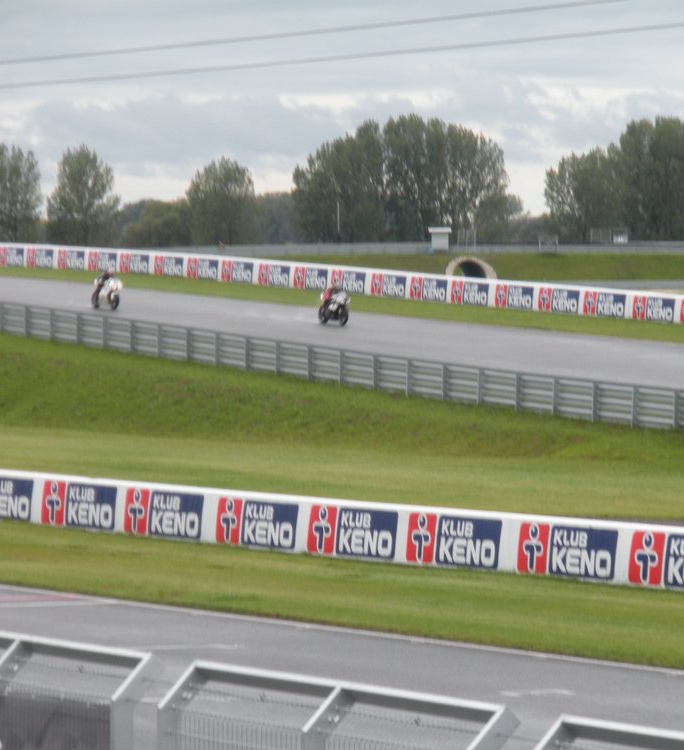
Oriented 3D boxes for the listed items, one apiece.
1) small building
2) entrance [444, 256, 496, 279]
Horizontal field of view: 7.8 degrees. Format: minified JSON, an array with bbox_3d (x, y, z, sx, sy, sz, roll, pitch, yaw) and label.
[{"bbox_3d":[9.490,-13.050,485.000,2.250,2.490,2.200,0,2,-2],"label":"small building"},{"bbox_3d":[12.160,-9.390,472.000,4.840,3.470,2.600,0,2,-5],"label":"entrance"}]

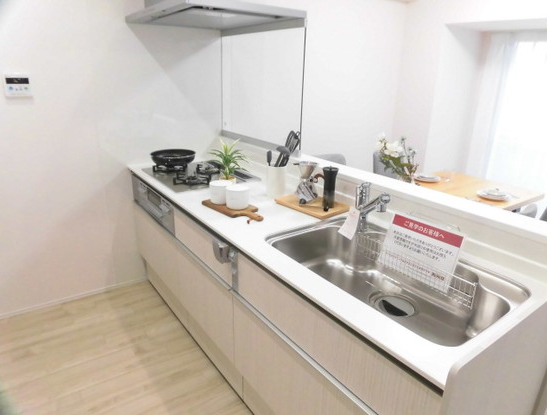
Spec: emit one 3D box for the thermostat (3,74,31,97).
[{"bbox_3d":[-1.361,-0.649,2.041,0.118,0.120,0.020,-11,22,-34],"label":"thermostat"}]

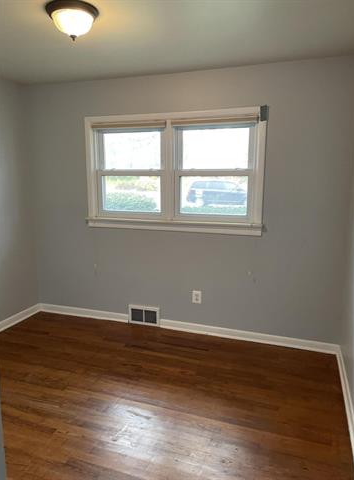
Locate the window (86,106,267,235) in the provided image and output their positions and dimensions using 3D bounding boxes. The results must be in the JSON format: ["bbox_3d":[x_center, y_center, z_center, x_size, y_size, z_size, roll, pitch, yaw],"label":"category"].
[{"bbox_3d":[-0.075,-0.622,3.370,1.767,1.089,0.075,4,11,19],"label":"window"}]

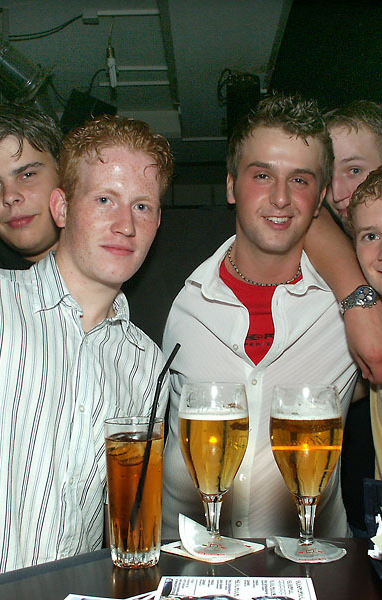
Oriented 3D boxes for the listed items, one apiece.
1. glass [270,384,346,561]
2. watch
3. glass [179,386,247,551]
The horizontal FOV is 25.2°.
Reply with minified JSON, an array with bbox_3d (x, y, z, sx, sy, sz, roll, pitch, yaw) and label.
[{"bbox_3d":[0.132,0.191,0.972,0.081,0.186,0.081,0,-1,0],"label":"glass"},{"bbox_3d":[0.276,0.001,1.400,0.064,0.043,0.052,-21,-7,-32],"label":"watch"},{"bbox_3d":[0.028,0.192,1.000,0.081,0.186,0.081,0,-1,0],"label":"glass"}]

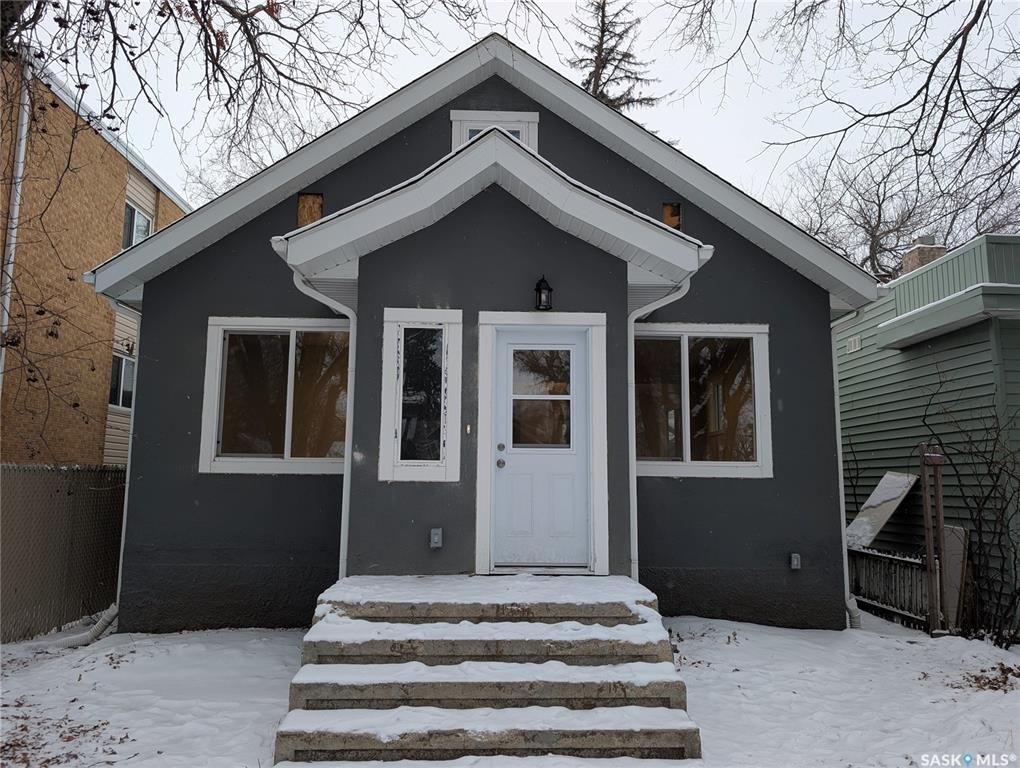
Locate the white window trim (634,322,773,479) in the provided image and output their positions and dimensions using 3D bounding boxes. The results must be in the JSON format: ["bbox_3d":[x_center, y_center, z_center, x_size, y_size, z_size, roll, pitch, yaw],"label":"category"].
[{"bbox_3d":[1.919,0.167,7.516,1.725,1.641,0.100,1,-7,-1],"label":"white window trim"}]

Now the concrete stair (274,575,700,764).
[{"bbox_3d":[-0.141,1.839,4.862,2.355,0.726,1.876,1,-7,-1],"label":"concrete stair"}]

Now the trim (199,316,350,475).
[{"bbox_3d":[-2.325,0.114,7.409,1.725,1.632,0.100,1,-7,-1],"label":"trim"}]

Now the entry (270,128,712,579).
[{"bbox_3d":[-0.161,-0.181,6.561,3.620,3.741,1.874,1,-7,-1],"label":"entry"}]

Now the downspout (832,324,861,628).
[{"bbox_3d":[3.558,0.938,7.520,0.135,3.196,0.120,1,-7,-1],"label":"downspout"}]

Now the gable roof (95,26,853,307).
[{"bbox_3d":[-0.280,-1.887,10.908,8.090,2.890,7.020,1,-7,-2],"label":"gable roof"}]

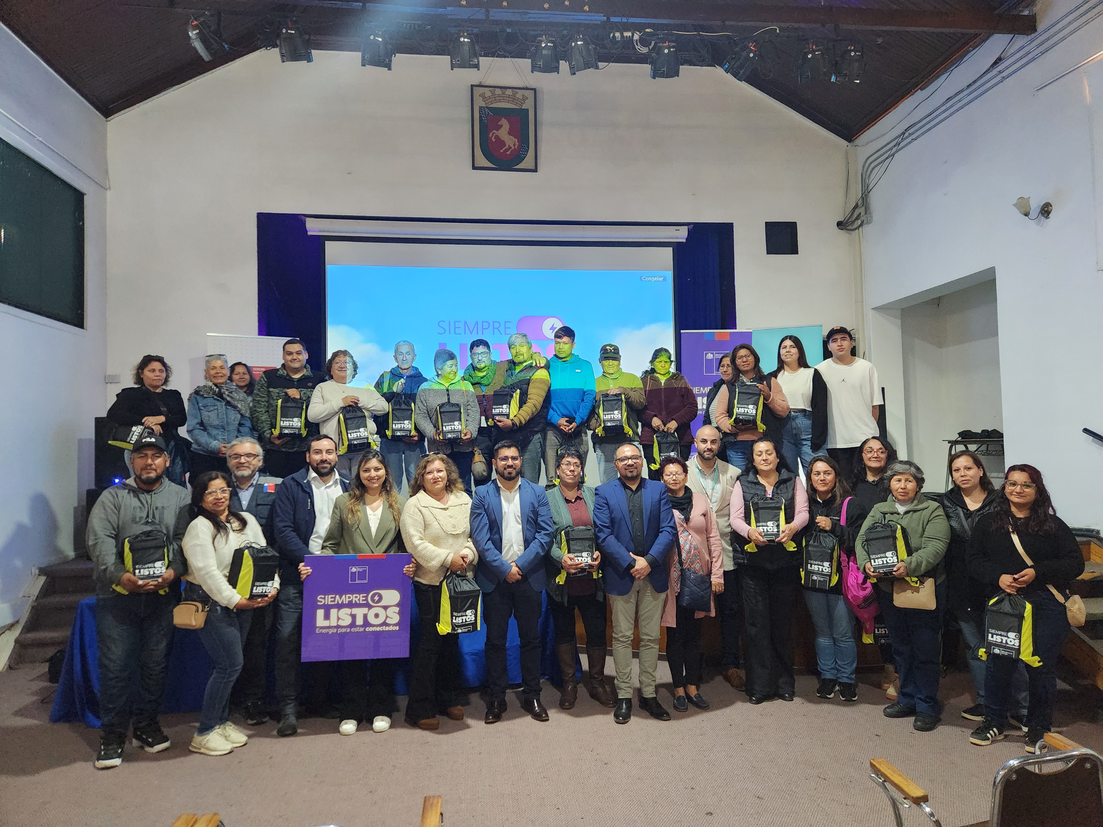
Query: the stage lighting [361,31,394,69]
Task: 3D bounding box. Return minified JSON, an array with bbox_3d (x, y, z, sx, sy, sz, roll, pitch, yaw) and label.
[{"bbox_3d":[-1.255,-2.612,5.270,0.240,0.300,0.250,5,25,-9],"label":"stage lighting"}]

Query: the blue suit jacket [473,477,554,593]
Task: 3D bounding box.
[{"bbox_3d":[-0.247,0.753,4.560,0.520,0.700,0.310,-1,-2,-4],"label":"blue suit jacket"}]

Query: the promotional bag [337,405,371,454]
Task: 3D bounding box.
[{"bbox_3d":[-1.494,0.128,5.560,0.230,0.370,0.150,-6,0,-22],"label":"promotional bag"}]

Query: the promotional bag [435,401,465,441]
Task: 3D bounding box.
[{"bbox_3d":[-0.819,0.066,5.900,0.230,0.340,0.150,-1,-6,-8],"label":"promotional bag"}]

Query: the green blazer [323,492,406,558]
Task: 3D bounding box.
[{"bbox_3d":[-1.107,0.789,4.370,0.540,0.650,0.330,-1,-2,-14],"label":"green blazer"}]

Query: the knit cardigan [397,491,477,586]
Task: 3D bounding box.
[{"bbox_3d":[-0.706,0.759,4.530,0.490,0.570,0.330,0,-2,-24],"label":"knit cardigan"}]

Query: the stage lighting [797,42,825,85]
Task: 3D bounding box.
[{"bbox_3d":[2.104,-2.837,5.936,0.230,0.280,0.240,-2,34,6],"label":"stage lighting"}]

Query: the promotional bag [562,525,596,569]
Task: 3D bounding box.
[{"bbox_3d":[0.174,0.856,4.620,0.220,0.310,0.140,-1,-3,-9],"label":"promotional bag"}]

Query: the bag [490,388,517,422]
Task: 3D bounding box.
[{"bbox_3d":[-0.414,-0.075,6.350,0.210,0.310,0.140,-2,-3,23],"label":"bag"}]

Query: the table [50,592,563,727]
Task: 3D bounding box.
[{"bbox_3d":[-1.544,1.546,5.136,3.200,0.740,0.750,-1,-3,-9],"label":"table"}]

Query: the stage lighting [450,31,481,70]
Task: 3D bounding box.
[{"bbox_3d":[-0.653,-2.751,5.558,0.230,0.280,0.240,-1,34,-8],"label":"stage lighting"}]

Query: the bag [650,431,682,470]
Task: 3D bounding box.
[{"bbox_3d":[0.978,0.332,6.350,0.240,0.360,0.140,-1,-3,-9],"label":"bag"}]

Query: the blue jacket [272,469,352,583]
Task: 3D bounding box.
[{"bbox_3d":[-1.445,0.690,4.460,0.500,0.700,0.310,-1,-2,-20],"label":"blue jacket"}]

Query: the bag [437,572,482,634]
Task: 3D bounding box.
[{"bbox_3d":[-0.533,1.094,4.220,0.220,0.340,0.130,0,-2,-36],"label":"bag"}]

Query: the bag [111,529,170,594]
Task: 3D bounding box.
[{"bbox_3d":[-2.147,0.779,3.840,0.240,0.320,0.140,0,-2,-33],"label":"bag"}]

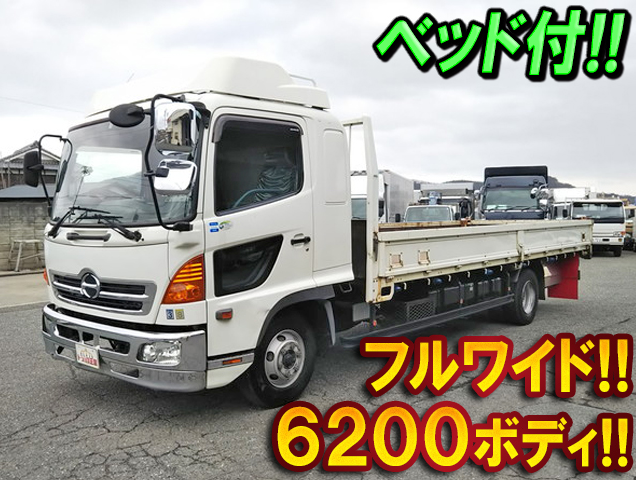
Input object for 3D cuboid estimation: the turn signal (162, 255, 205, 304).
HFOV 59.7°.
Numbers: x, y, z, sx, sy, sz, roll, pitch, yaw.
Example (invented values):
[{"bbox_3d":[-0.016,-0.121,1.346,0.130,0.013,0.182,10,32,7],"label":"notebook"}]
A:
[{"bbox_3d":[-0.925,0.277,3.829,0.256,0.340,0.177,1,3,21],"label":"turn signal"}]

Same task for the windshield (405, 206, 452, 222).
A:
[{"bbox_3d":[3.785,-0.805,19.000,1.500,0.680,0.160,1,-17,17],"label":"windshield"}]

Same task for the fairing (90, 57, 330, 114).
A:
[{"bbox_3d":[-1.160,-1.314,5.025,1.990,0.483,1.458,2,4,43],"label":"fairing"}]

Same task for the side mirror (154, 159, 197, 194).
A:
[{"bbox_3d":[-0.886,-0.398,3.467,0.246,0.222,0.118,1,3,23],"label":"side mirror"}]

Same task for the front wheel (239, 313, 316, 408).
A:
[{"bbox_3d":[-0.336,1.009,4.754,0.235,0.803,0.803,3,5,42],"label":"front wheel"}]

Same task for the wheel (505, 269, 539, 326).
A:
[{"bbox_3d":[2.945,0.813,8.018,0.276,0.798,0.808,2,4,43],"label":"wheel"}]

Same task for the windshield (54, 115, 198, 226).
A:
[{"bbox_3d":[-1.675,-0.552,4.506,2.128,0.886,0.266,2,-6,43],"label":"windshield"}]

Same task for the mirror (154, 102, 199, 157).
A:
[{"bbox_3d":[-0.883,-0.687,3.456,0.246,0.340,0.118,1,3,23],"label":"mirror"}]

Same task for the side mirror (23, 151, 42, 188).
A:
[{"bbox_3d":[-2.737,-0.680,5.297,0.108,0.345,0.236,-2,3,-35],"label":"side mirror"}]

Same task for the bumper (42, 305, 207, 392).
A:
[{"bbox_3d":[-1.716,0.813,4.522,2.305,0.414,0.325,2,4,43],"label":"bumper"}]

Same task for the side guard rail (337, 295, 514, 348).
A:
[{"bbox_3d":[1.457,0.871,6.370,0.080,0.100,3.580,3,5,43],"label":"side guard rail"}]

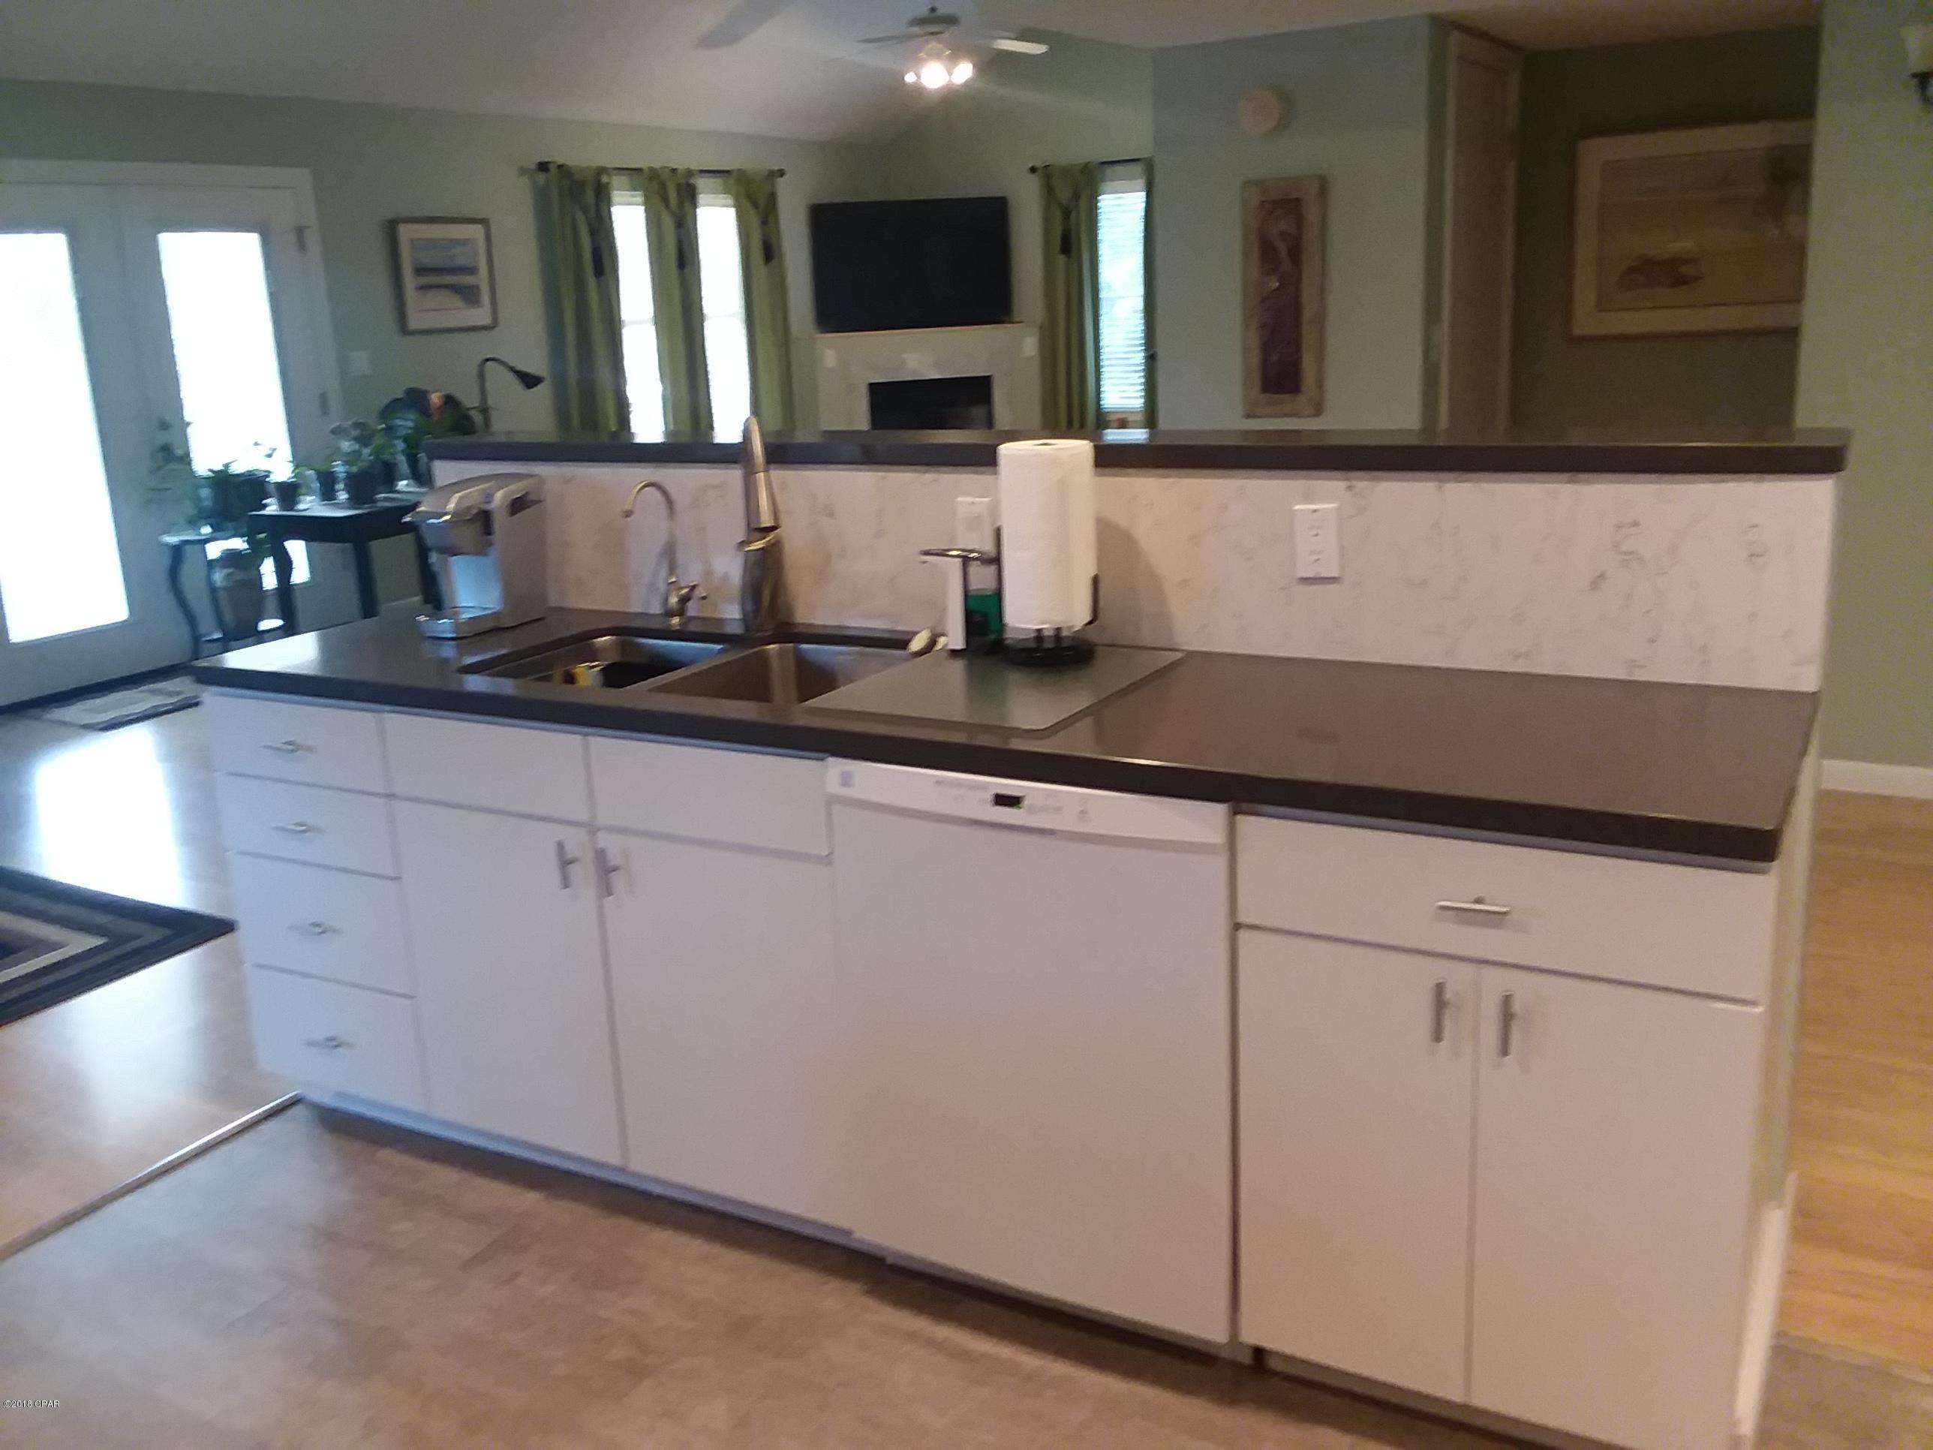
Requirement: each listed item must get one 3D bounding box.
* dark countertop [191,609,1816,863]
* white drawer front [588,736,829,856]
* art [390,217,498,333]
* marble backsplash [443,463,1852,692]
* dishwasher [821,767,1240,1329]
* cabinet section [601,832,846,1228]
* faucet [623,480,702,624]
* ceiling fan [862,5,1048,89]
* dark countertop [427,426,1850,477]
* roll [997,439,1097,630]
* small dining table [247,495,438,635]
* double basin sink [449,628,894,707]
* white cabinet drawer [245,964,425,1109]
[{"bbox_3d":[-0.116,-0.058,2.566,2.570,0.040,0.645,6,17,29],"label":"dark countertop"},{"bbox_3d":[-0.387,0.101,2.434,0.443,0.145,0.025,6,16,28],"label":"white drawer front"},{"bbox_3d":[-2.713,-2.353,8.489,0.030,0.565,0.670,6,17,29],"label":"art"},{"bbox_3d":[0.038,-0.304,2.801,2.570,0.305,0.028,6,17,29],"label":"marble backsplash"},{"bbox_3d":[0.216,0.390,2.485,0.605,0.805,0.600,6,17,29],"label":"dishwasher"},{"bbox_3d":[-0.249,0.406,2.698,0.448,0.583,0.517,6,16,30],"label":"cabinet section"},{"bbox_3d":[-0.580,-0.315,3.029,0.080,0.265,0.165,6,17,29],"label":"faucet"},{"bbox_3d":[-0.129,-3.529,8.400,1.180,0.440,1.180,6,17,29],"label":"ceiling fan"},{"bbox_3d":[0.066,-0.482,2.820,2.590,0.042,0.280,6,17,29],"label":"dark countertop"},{"bbox_3d":[0.137,-0.310,2.637,0.148,0.286,0.148,-2,14,1],"label":"roll"},{"bbox_3d":[-2.644,-0.582,7.111,0.620,0.740,0.580,6,17,29],"label":"small dining table"},{"bbox_3d":[-0.441,-0.005,2.786,0.760,0.205,0.465,6,17,29],"label":"double basin sink"},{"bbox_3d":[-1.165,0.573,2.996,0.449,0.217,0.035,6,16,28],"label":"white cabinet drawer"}]

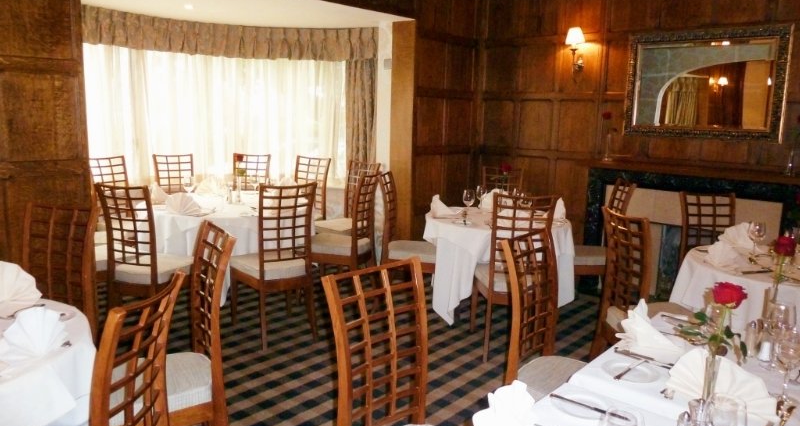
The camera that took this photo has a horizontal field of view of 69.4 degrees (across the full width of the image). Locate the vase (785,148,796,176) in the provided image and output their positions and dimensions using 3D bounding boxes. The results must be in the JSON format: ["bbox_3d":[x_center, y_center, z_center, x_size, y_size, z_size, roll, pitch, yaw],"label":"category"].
[{"bbox_3d":[2.551,-0.338,3.761,0.075,0.190,0.075,10,13,41],"label":"vase"}]

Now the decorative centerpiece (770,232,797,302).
[{"bbox_3d":[1.134,0.250,1.728,0.085,0.375,0.085,10,13,41],"label":"decorative centerpiece"}]

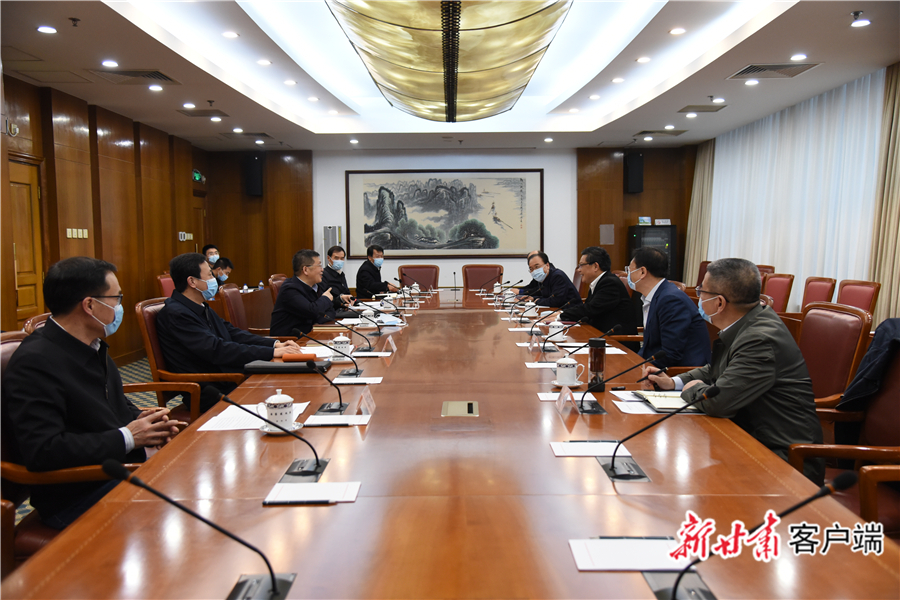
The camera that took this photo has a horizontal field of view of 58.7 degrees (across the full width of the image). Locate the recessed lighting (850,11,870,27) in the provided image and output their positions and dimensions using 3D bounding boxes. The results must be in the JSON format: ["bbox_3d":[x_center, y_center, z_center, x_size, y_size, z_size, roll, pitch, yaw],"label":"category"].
[{"bbox_3d":[2.817,-1.901,5.487,0.140,0.050,0.140,-1,4,0],"label":"recessed lighting"}]

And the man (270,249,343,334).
[{"bbox_3d":[-1.044,0.281,6.129,0.610,1.325,0.540,-1,4,0],"label":"man"}]

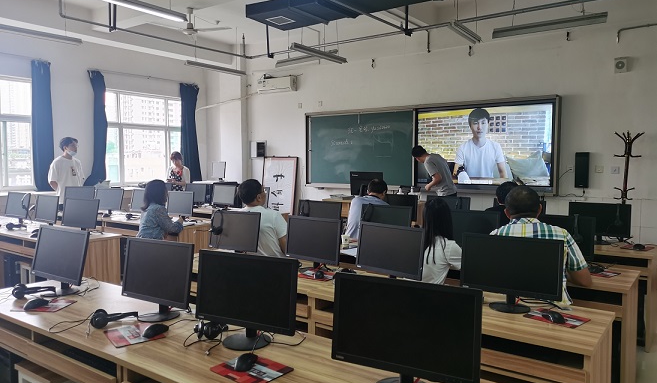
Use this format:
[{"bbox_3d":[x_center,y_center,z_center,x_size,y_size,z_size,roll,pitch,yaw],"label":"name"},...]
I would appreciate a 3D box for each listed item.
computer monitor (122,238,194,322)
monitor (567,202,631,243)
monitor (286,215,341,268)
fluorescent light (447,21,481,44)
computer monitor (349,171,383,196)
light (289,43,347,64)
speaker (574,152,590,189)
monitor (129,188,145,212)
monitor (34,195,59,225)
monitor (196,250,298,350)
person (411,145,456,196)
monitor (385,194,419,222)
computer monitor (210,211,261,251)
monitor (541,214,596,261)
[{"bbox_3d":[-0.811,0.413,2.432,0.483,0.360,0.190,2,4,32],"label":"computer monitor"},{"bbox_3d":[2.461,0.285,4.648,0.500,0.365,0.200,2,4,35],"label":"monitor"},{"bbox_3d":[-0.098,0.349,3.420,0.483,0.360,0.190,3,5,42],"label":"monitor"},{"bbox_3d":[1.673,-1.905,6.176,0.170,0.085,1.200,2,4,32],"label":"fluorescent light"},{"bbox_3d":[0.492,-0.067,6.537,0.485,0.365,0.190,2,4,36],"label":"computer monitor"},{"bbox_3d":[-0.096,-1.845,6.886,0.125,0.075,1.220,2,4,36],"label":"light"},{"bbox_3d":[3.152,-0.264,6.331,0.155,0.435,0.160,2,4,37],"label":"speaker"},{"bbox_3d":[-2.397,0.159,6.623,0.483,0.360,0.190,2,4,27],"label":"monitor"},{"bbox_3d":[-3.118,0.228,5.730,0.477,0.352,0.190,2,4,36],"label":"monitor"},{"bbox_3d":[-0.327,0.426,2.027,0.477,0.352,0.190,2,4,28],"label":"monitor"},{"bbox_3d":[1.391,0.233,6.829,0.700,1.680,0.500,1,4,24],"label":"person"},{"bbox_3d":[0.797,0.221,5.886,0.500,0.365,0.200,2,4,35],"label":"monitor"},{"bbox_3d":[-0.732,0.339,3.985,0.500,0.365,0.200,2,4,34],"label":"computer monitor"},{"bbox_3d":[1.544,0.339,3.470,0.475,0.345,0.195,2,4,32],"label":"monitor"}]

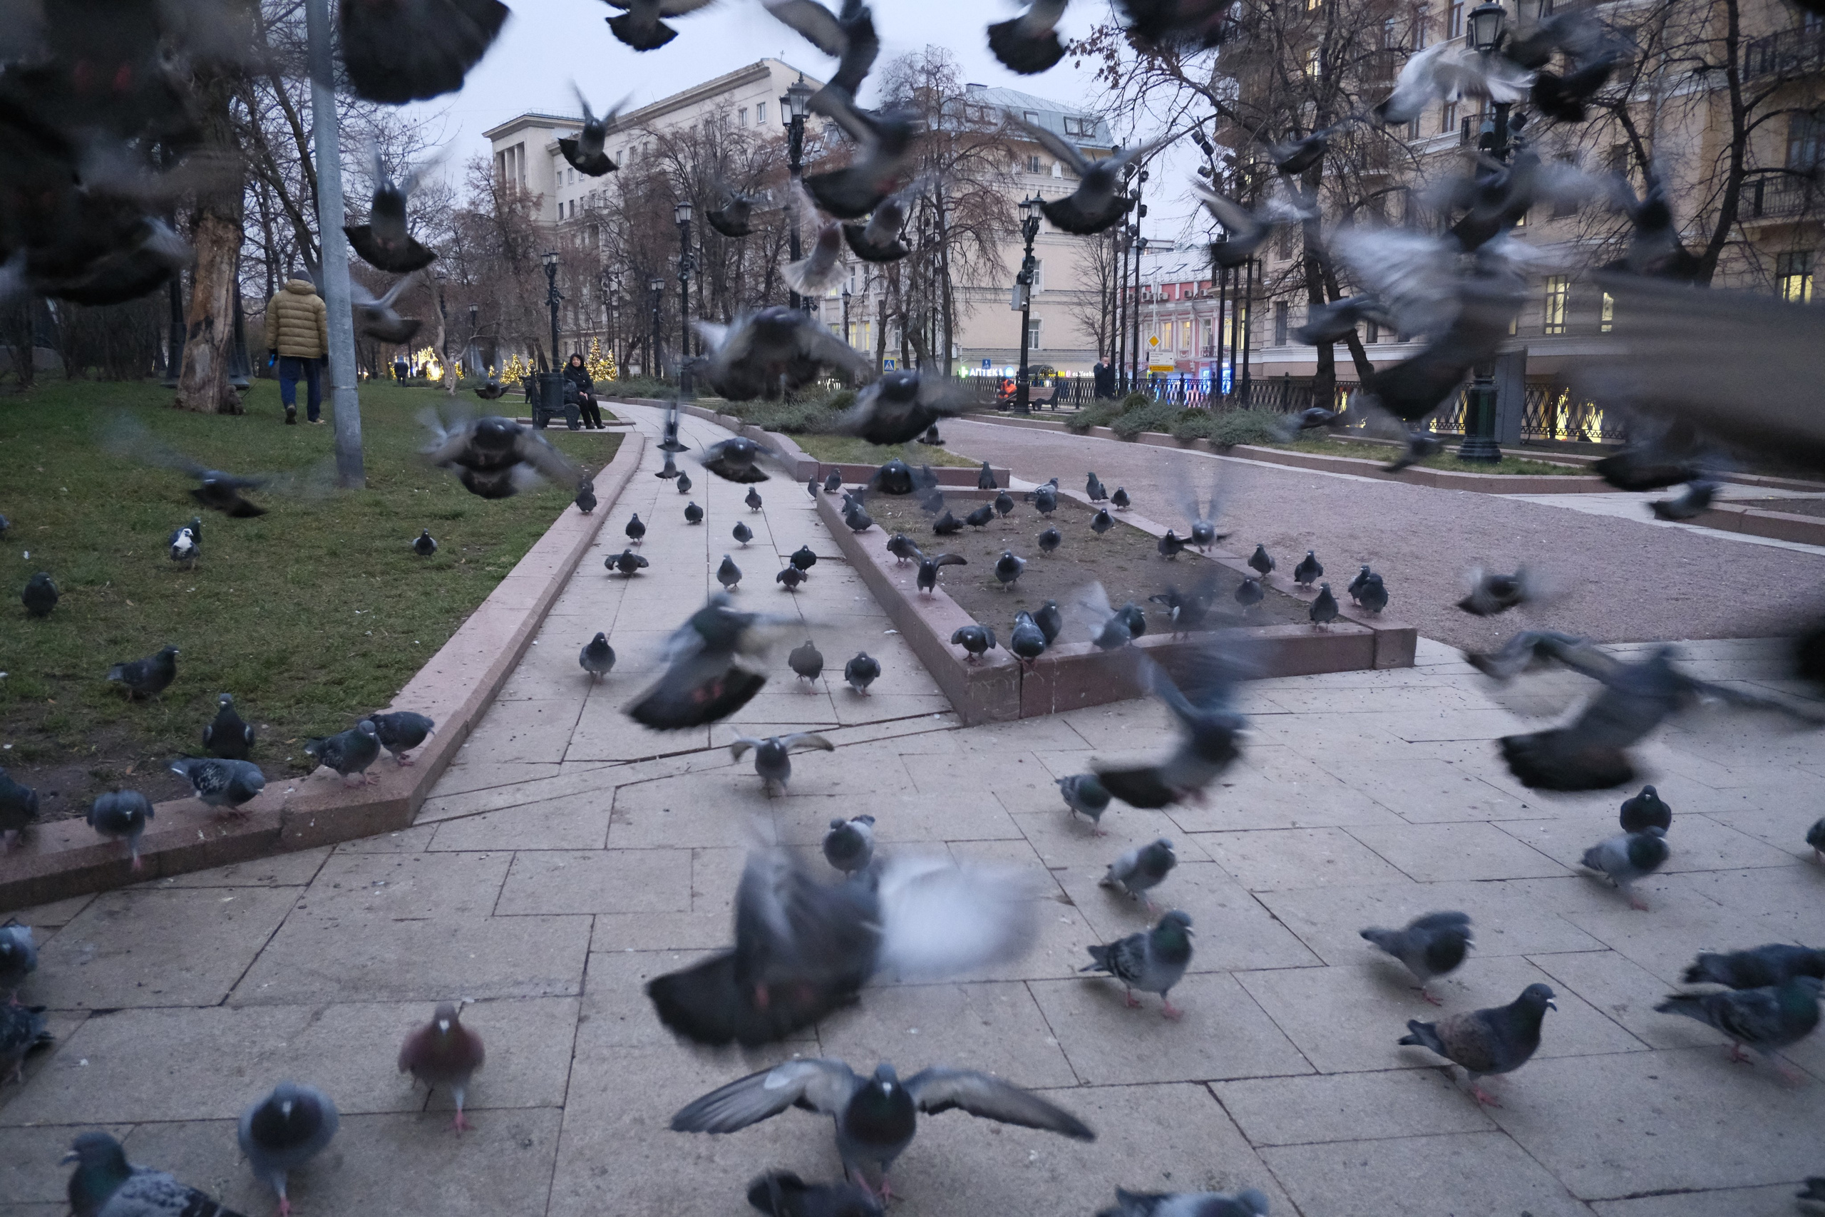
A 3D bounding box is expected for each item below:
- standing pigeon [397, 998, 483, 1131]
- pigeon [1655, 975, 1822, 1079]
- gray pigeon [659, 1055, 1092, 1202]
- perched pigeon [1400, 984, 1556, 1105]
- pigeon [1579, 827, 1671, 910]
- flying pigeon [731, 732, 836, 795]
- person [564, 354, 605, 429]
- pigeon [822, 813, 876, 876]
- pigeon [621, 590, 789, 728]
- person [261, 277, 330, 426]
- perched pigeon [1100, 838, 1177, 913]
[{"bbox_3d":[-0.751,0.702,2.211,0.135,0.220,0.260,-3,11,-19],"label":"standing pigeon"},{"bbox_3d":[1.595,0.776,2.586,0.290,0.200,0.120,6,12,29],"label":"pigeon"},{"bbox_3d":[-0.047,0.817,2.182,0.640,0.220,0.280,0,11,-2],"label":"gray pigeon"},{"bbox_3d":[0.949,0.704,2.291,0.265,0.210,0.125,5,11,26],"label":"perched pigeon"},{"bbox_3d":[1.773,0.630,3.417,0.125,0.190,0.270,-4,11,-21],"label":"pigeon"},{"bbox_3d":[-0.406,0.460,4.172,0.320,0.190,0.280,-1,11,-7],"label":"flying pigeon"},{"bbox_3d":[-5.487,-3.619,22.800,0.520,1.250,0.680,-8,13,-39],"label":"person"},{"bbox_3d":[-0.156,0.597,3.448,0.130,0.190,0.280,3,11,12],"label":"pigeon"},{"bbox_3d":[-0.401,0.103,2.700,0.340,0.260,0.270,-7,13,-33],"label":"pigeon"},{"bbox_3d":[-7.137,-3.010,15.843,0.680,1.720,0.500,-2,11,-14],"label":"person"},{"bbox_3d":[0.506,0.563,3.107,0.125,0.200,0.260,-9,14,-42],"label":"perched pigeon"}]

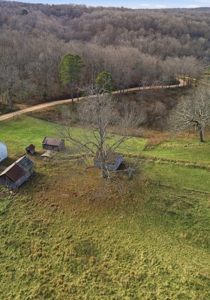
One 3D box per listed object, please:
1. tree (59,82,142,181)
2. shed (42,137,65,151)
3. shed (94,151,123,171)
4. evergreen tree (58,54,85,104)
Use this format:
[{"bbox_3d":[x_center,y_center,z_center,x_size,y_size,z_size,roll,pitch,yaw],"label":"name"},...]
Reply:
[{"bbox_3d":[-0.555,-3.654,67.396,19.000,24.480,19.000,0,26,0],"label":"tree"},{"bbox_3d":[-16.149,-2.144,88.240,5.605,3.491,4.142,8,27,17],"label":"shed"},{"bbox_3d":[1.150,2.393,78.966,6.494,3.466,6.500,10,28,20],"label":"shed"},{"bbox_3d":[-14.814,-31.618,126.613,10.500,22.830,10.500,0,26,0],"label":"evergreen tree"}]

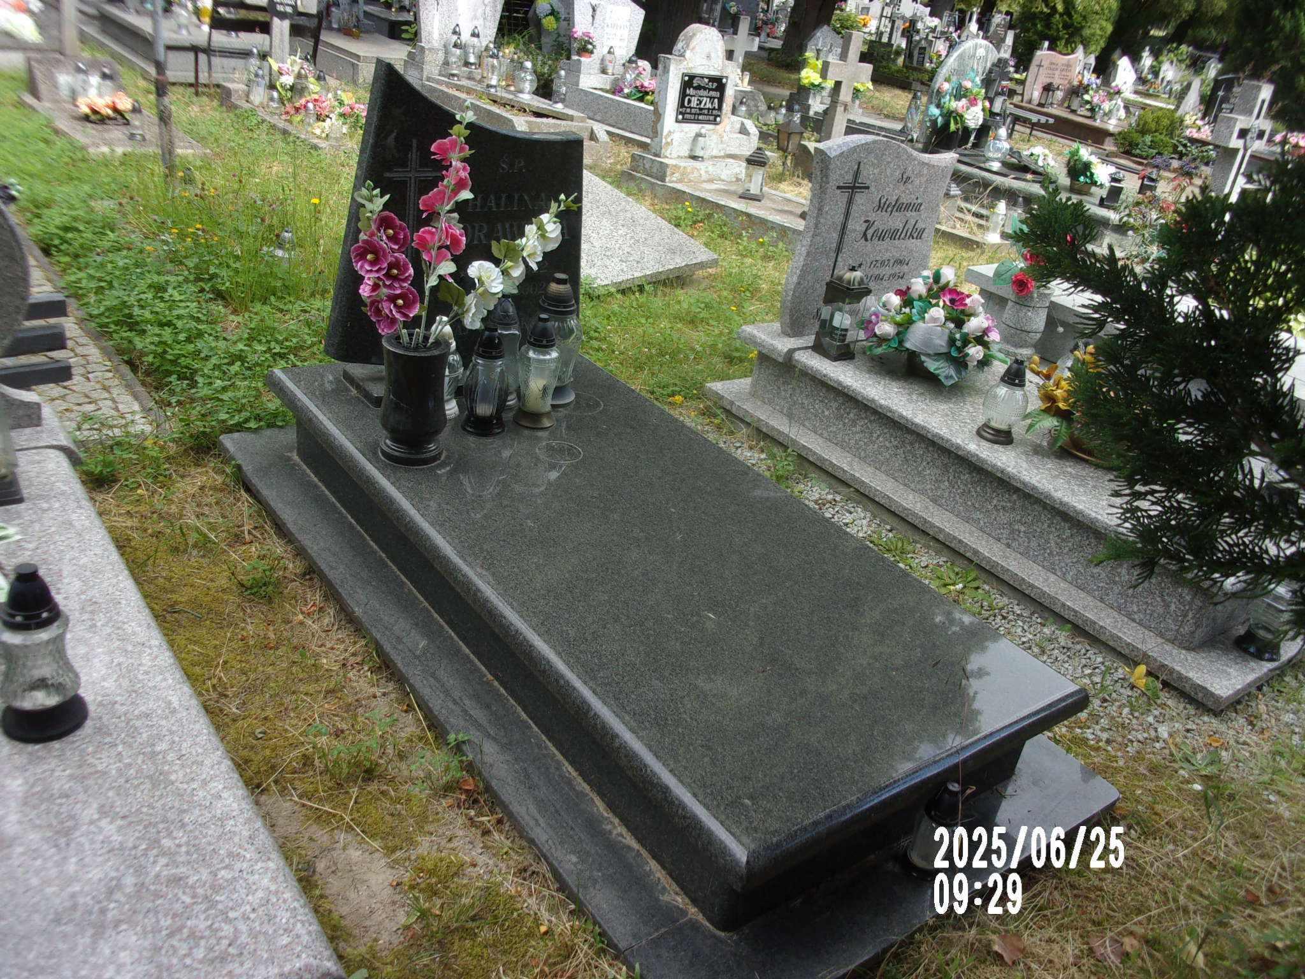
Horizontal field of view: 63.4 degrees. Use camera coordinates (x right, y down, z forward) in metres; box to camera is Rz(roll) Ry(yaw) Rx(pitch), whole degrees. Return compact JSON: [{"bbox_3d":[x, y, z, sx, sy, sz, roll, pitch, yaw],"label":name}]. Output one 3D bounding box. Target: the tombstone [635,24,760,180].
[{"bbox_3d":[0.318,-2.575,7.034,0.730,0.951,0.420,-12,33,-37],"label":"tombstone"}]

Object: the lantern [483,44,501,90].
[{"bbox_3d":[-1.254,-3.291,8.241,0.115,0.300,0.115,7,23,-3],"label":"lantern"}]

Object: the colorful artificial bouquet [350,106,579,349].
[{"bbox_3d":[-0.405,-0.542,2.232,0.480,0.490,0.240,-3,26,-24],"label":"colorful artificial bouquet"}]

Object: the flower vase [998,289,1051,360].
[{"bbox_3d":[1.240,-0.569,3.507,0.150,0.240,0.150,-12,33,-37],"label":"flower vase"}]

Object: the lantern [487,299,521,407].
[{"bbox_3d":[-0.373,-0.348,2.606,0.105,0.278,0.105,-12,34,-36],"label":"lantern"}]

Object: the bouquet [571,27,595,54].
[{"bbox_3d":[-0.622,-4.022,9.465,0.200,0.240,0.200,7,23,-3],"label":"bouquet"}]

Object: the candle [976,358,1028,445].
[{"bbox_3d":[0.957,-0.245,2.845,0.125,0.218,0.125,-12,34,-36],"label":"candle"}]

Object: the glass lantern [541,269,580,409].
[{"bbox_3d":[-0.243,-0.383,2.667,0.140,0.325,0.140,-12,34,-36],"label":"glass lantern"}]

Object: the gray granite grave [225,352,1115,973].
[{"bbox_3d":[-0.100,0.142,2.352,1.053,0.273,2.001,-12,34,-36],"label":"gray granite grave"}]

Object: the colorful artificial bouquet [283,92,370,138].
[{"bbox_3d":[-1.990,-2.383,6.678,0.550,0.210,0.450,-3,26,-24],"label":"colorful artificial bouquet"}]

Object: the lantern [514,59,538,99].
[{"bbox_3d":[-0.876,-2.863,7.350,0.162,0.228,0.162,8,26,-4],"label":"lantern"}]

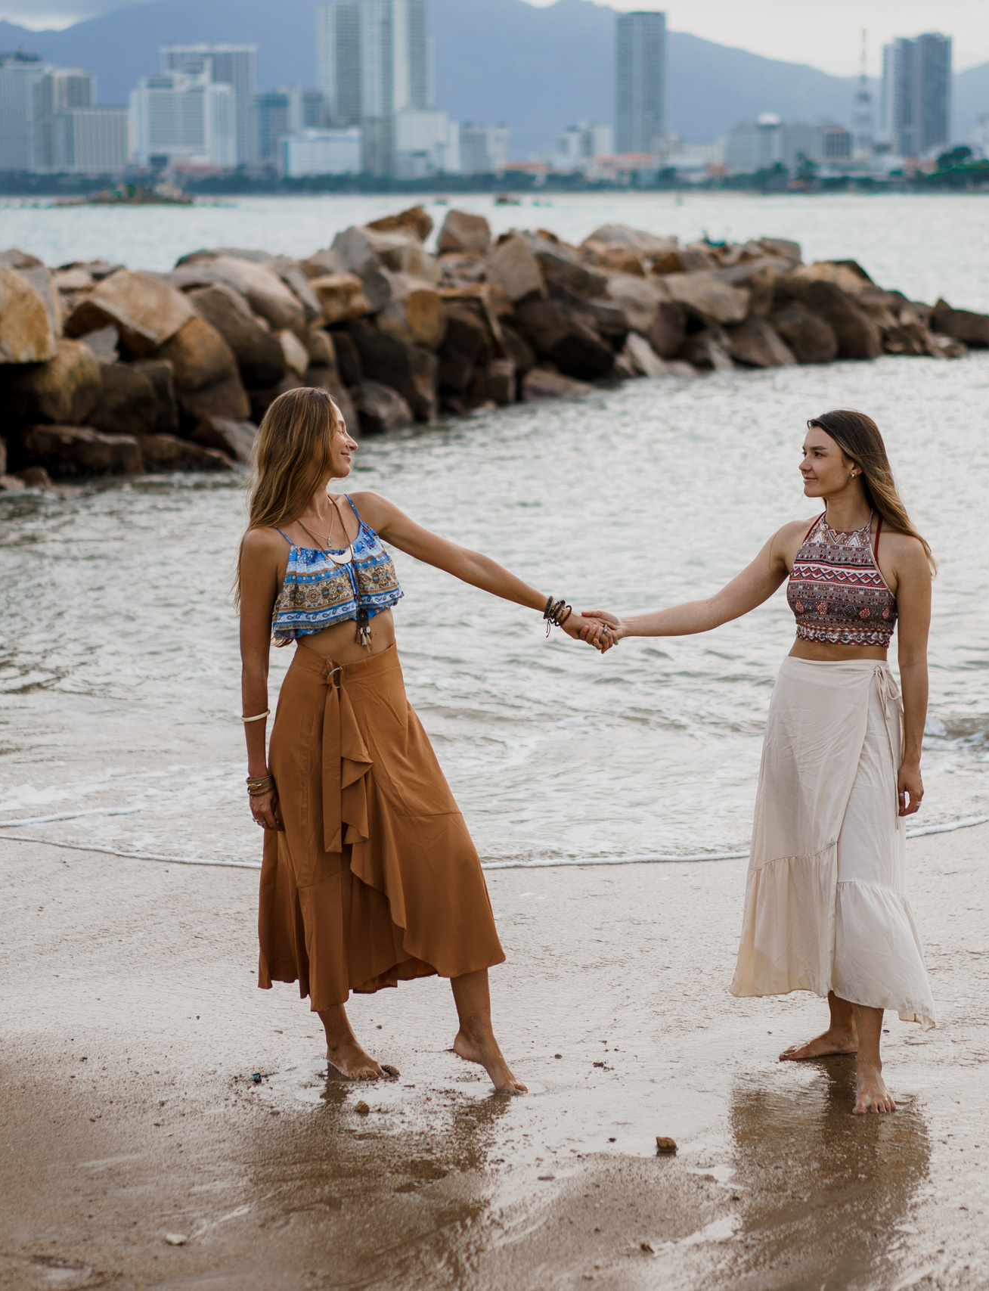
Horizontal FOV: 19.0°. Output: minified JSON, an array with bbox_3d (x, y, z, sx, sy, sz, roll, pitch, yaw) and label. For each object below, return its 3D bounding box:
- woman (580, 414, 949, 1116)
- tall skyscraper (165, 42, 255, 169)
[{"bbox_3d":[0.645,0.272,7.150,0.780,1.673,0.500,4,10,27],"label":"woman"},{"bbox_3d":[-263.812,-487.132,2739.853,80.000,133.470,35.000,2,9,12],"label":"tall skyscraper"}]

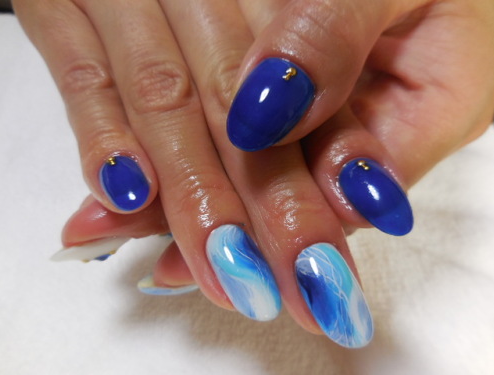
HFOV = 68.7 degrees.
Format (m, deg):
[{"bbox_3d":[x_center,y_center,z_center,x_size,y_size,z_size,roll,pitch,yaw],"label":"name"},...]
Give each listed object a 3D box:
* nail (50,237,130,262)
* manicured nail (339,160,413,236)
[{"bbox_3d":[-0.046,0.018,0.106,0.022,0.004,0.012,-10,6,-6],"label":"nail"},{"bbox_3d":[0.034,0.003,0.093,0.013,0.005,0.022,-28,78,10],"label":"manicured nail"}]

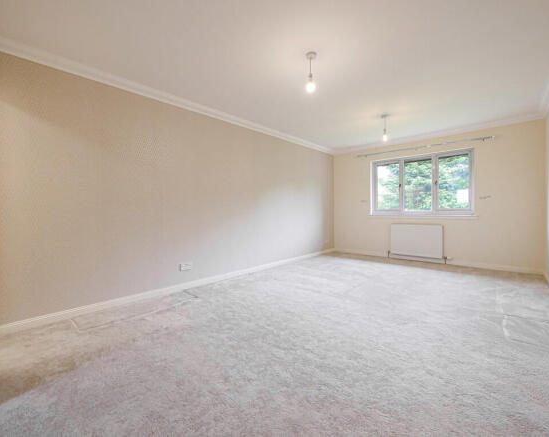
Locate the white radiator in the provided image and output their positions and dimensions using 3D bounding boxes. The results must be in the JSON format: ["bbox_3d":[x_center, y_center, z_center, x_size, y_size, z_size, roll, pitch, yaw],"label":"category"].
[{"bbox_3d":[2.736,0.435,4.564,0.892,0.638,0.110,0,2,44],"label":"white radiator"}]

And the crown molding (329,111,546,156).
[{"bbox_3d":[2.682,-1.540,4.576,3.459,0.088,0.085,0,2,44],"label":"crown molding"}]

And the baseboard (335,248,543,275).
[{"bbox_3d":[2.733,0.792,4.649,3.459,0.090,0.020,0,2,44],"label":"baseboard"}]

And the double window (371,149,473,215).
[{"bbox_3d":[2.804,-0.647,4.637,1.735,1.151,0.130,0,2,44],"label":"double window"}]

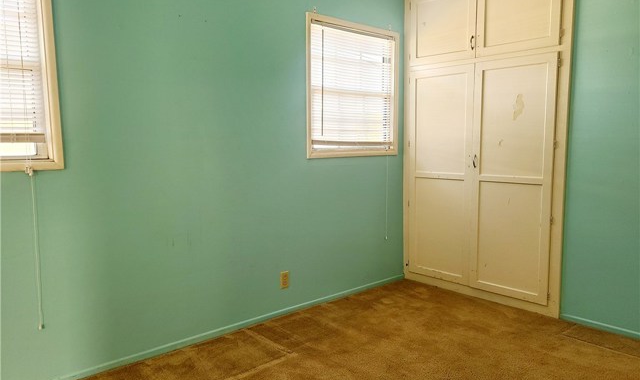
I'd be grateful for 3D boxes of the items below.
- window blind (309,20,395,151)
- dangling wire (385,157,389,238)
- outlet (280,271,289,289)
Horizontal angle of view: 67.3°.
[{"bbox_3d":[0.275,-0.770,3.661,0.899,0.870,0.040,-5,8,-42],"label":"window blind"},{"bbox_3d":[0.558,0.065,3.954,0.025,0.712,0.025,-5,8,-42],"label":"dangling wire"},{"bbox_3d":[-0.240,0.626,3.328,0.072,0.116,0.010,-5,8,-42],"label":"outlet"}]

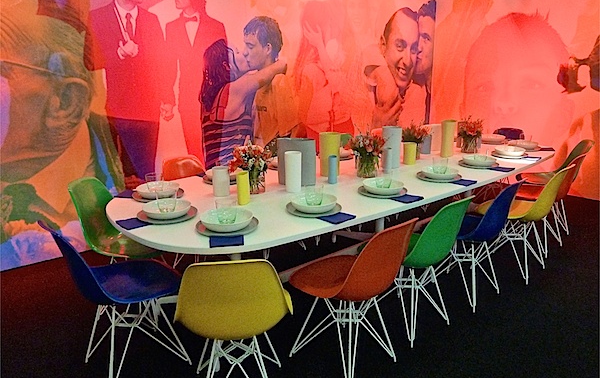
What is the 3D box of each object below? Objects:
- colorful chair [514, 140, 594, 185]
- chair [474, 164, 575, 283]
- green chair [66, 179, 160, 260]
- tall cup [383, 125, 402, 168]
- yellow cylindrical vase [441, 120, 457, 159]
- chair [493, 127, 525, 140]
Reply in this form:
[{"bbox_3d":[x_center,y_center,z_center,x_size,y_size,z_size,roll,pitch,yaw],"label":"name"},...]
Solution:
[{"bbox_3d":[2.302,-0.050,3.997,0.553,0.815,0.467,5,16,20],"label":"colorful chair"},{"bbox_3d":[1.555,0.198,3.102,0.467,0.815,0.553,-15,21,-42],"label":"chair"},{"bbox_3d":[-1.037,0.340,2.662,0.553,0.815,0.467,1,15,5],"label":"green chair"},{"bbox_3d":[0.677,-0.303,3.172,0.140,0.291,0.140,0,15,0],"label":"tall cup"},{"bbox_3d":[1.256,-0.423,3.654,0.106,0.300,0.106,-1,15,0],"label":"yellow cylindrical vase"},{"bbox_3d":[2.126,-0.212,4.681,0.549,0.812,0.467,-14,20,-42],"label":"chair"}]

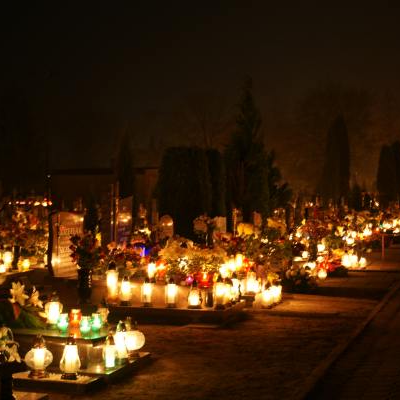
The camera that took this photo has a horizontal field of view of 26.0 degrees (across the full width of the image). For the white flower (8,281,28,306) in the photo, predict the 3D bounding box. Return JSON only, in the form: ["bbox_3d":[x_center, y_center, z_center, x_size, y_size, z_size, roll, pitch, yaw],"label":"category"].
[{"bbox_3d":[-1.413,0.736,6.747,0.153,0.167,0.118,0,1,-14],"label":"white flower"}]

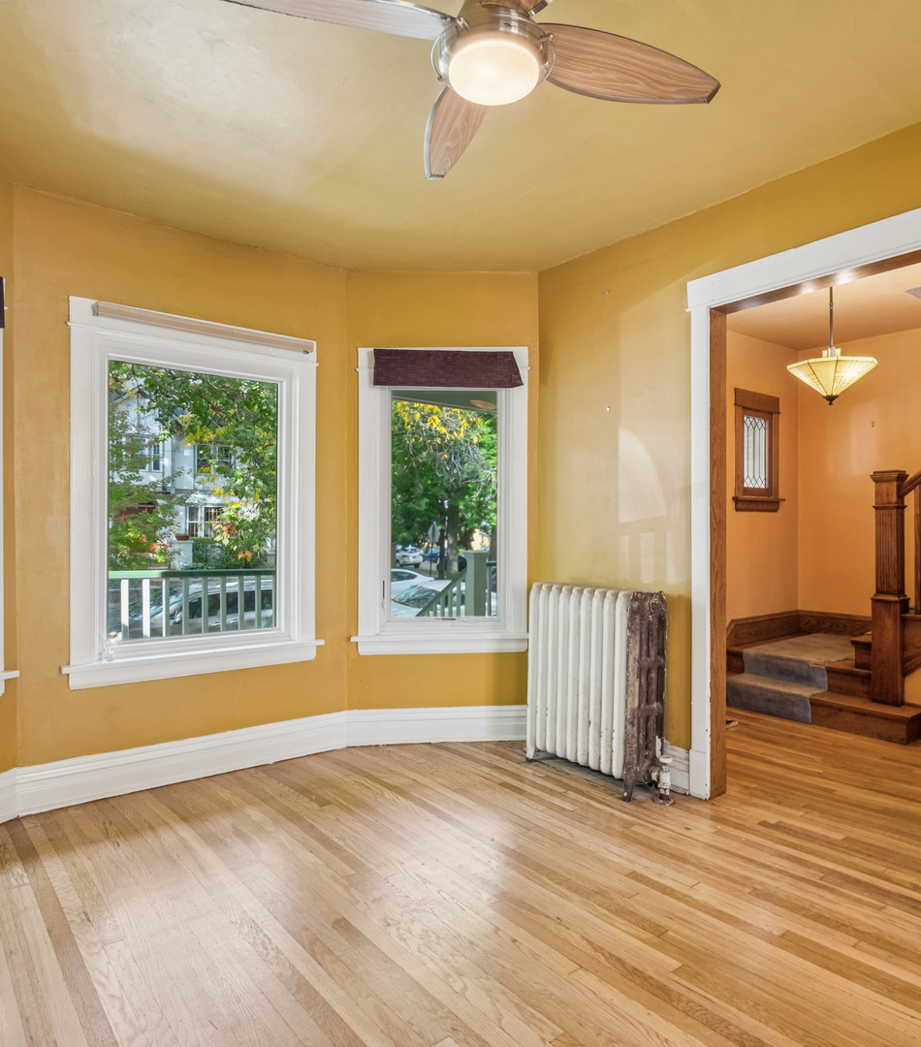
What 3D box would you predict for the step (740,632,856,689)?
[{"bbox_3d":[2.768,1.029,5.045,1.207,0.187,0.639,0,0,-40],"label":"step"}]

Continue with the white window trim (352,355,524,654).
[{"bbox_3d":[-0.112,-0.147,3.934,1.070,1.833,0.117,0,0,-6],"label":"white window trim"}]

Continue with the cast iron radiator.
[{"bbox_3d":[0.678,0.819,3.425,0.294,0.972,0.770,0,0,-40],"label":"cast iron radiator"}]

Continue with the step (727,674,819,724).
[{"bbox_3d":[2.216,1.212,4.606,0.281,0.185,0.595,0,0,-40],"label":"step"}]

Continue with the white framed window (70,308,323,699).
[{"bbox_3d":[-1.325,-0.147,3.424,1.288,1.833,0.117,0,0,-35],"label":"white framed window"}]

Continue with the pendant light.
[{"bbox_3d":[2.030,-1.100,3.593,0.435,0.880,0.435,0,0,-40],"label":"pendant light"}]

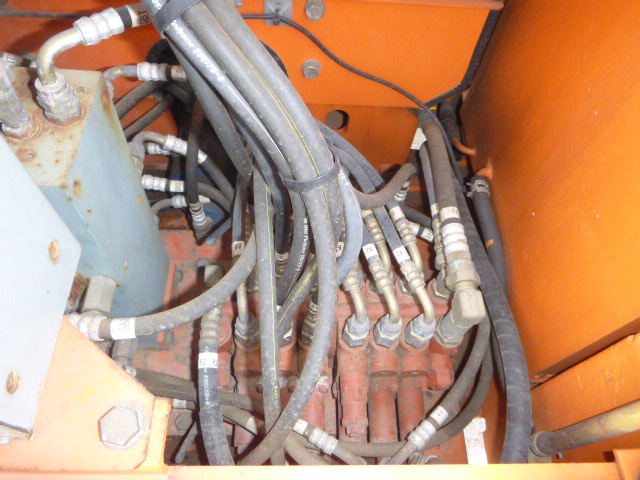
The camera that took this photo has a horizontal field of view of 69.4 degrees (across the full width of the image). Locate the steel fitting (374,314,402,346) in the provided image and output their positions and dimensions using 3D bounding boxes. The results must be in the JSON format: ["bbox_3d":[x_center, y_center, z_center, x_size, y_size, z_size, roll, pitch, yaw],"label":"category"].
[{"bbox_3d":[0.072,0.092,0.475,0.028,0.029,0.028,3,60,-6],"label":"steel fitting"}]

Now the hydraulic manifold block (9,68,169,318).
[{"bbox_3d":[-0.303,-0.004,0.631,0.101,0.409,0.166,0,56,-5],"label":"hydraulic manifold block"}]

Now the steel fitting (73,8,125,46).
[{"bbox_3d":[-0.169,-0.163,0.355,0.034,0.019,0.019,-38,71,-25],"label":"steel fitting"}]

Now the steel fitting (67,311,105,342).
[{"bbox_3d":[-0.226,0.085,0.450,0.036,0.025,0.025,-4,60,5],"label":"steel fitting"}]

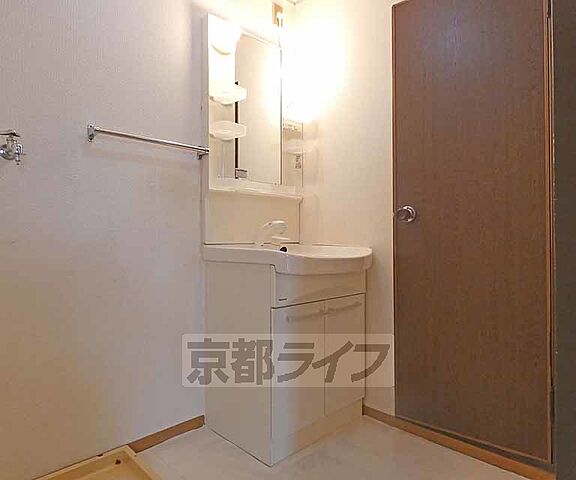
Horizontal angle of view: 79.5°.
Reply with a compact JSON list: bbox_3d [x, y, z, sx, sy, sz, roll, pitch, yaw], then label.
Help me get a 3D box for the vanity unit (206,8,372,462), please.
[{"bbox_3d":[0.019,-0.089,1.589,0.595,1.850,0.515,0,-1,-44],"label":"vanity unit"}]

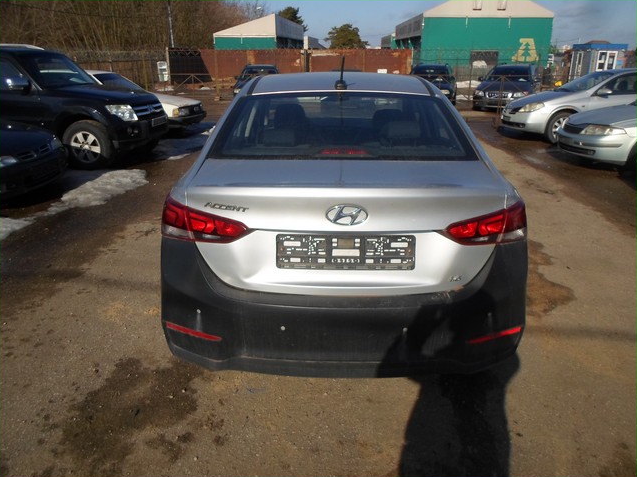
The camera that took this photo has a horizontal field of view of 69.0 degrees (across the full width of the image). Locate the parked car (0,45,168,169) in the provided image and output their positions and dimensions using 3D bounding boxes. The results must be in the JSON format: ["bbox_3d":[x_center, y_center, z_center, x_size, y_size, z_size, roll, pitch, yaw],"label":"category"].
[{"bbox_3d":[-5.106,-2.451,8.490,4.840,1.870,1.880,5,21,13],"label":"parked car"}]

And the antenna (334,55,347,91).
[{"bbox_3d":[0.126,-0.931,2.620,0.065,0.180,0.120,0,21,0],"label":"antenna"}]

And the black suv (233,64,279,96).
[{"bbox_3d":[-2.159,-6.097,18.331,1.820,1.550,4.650,0,21,0],"label":"black suv"}]

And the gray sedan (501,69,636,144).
[{"bbox_3d":[6.274,-3.224,11.038,4.570,1.480,1.760,-7,22,-17],"label":"gray sedan"}]

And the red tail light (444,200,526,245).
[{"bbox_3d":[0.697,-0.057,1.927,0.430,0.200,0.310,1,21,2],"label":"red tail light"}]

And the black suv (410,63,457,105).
[{"bbox_3d":[4.443,-6.115,18.326,1.850,1.600,4.700,6,21,16],"label":"black suv"}]

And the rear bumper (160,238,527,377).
[{"bbox_3d":[0.112,0.290,2.069,1.690,0.550,0.500,1,21,2],"label":"rear bumper"}]

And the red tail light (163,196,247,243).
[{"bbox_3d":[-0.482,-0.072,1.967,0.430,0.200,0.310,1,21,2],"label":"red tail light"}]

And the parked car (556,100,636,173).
[{"bbox_3d":[6.313,-1.845,7.434,4.580,1.430,1.760,1,21,4],"label":"parked car"}]

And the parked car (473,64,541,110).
[{"bbox_3d":[6.892,-5.385,16.468,1.860,1.550,4.730,12,23,28],"label":"parked car"}]

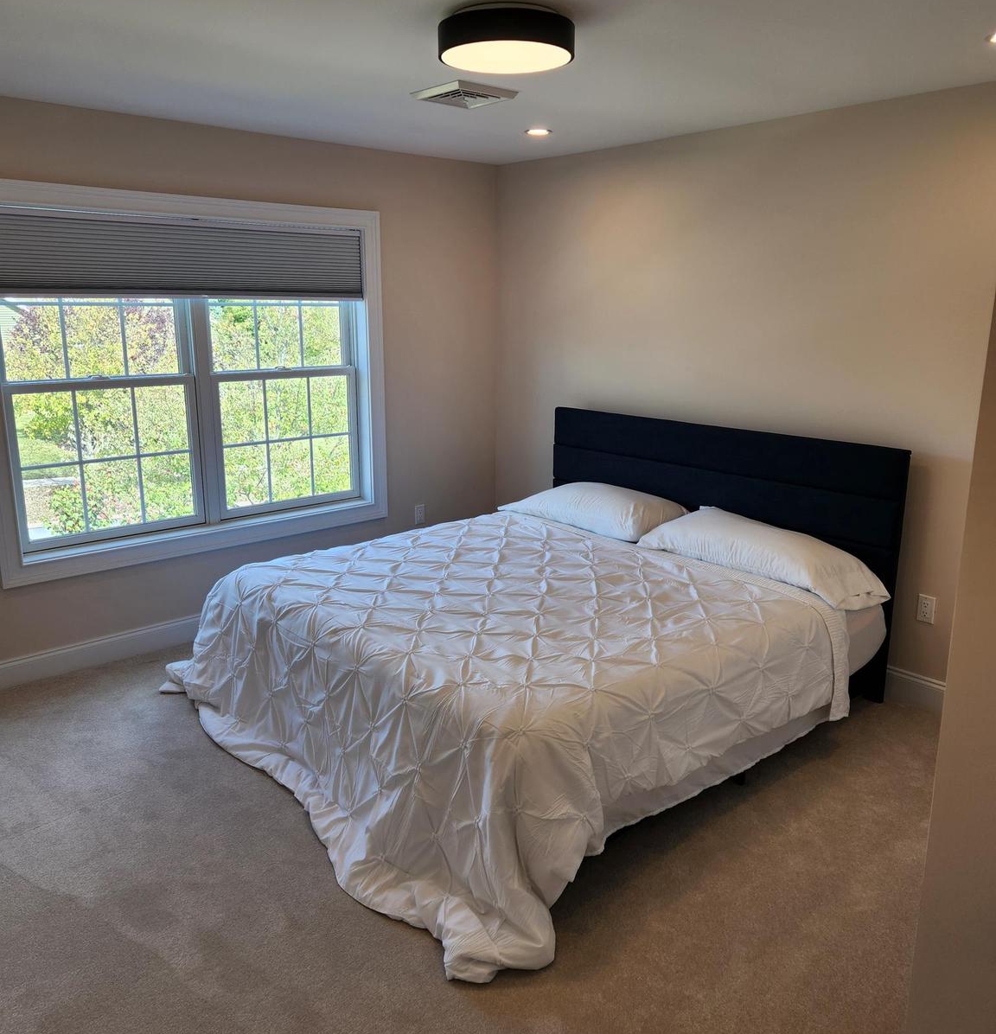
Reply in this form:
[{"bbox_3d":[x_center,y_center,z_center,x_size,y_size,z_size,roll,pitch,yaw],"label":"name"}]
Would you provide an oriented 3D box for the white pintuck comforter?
[{"bbox_3d":[-0.056,0.526,3.554,1.966,0.638,2.293,-12,18,-40],"label":"white pintuck comforter"}]

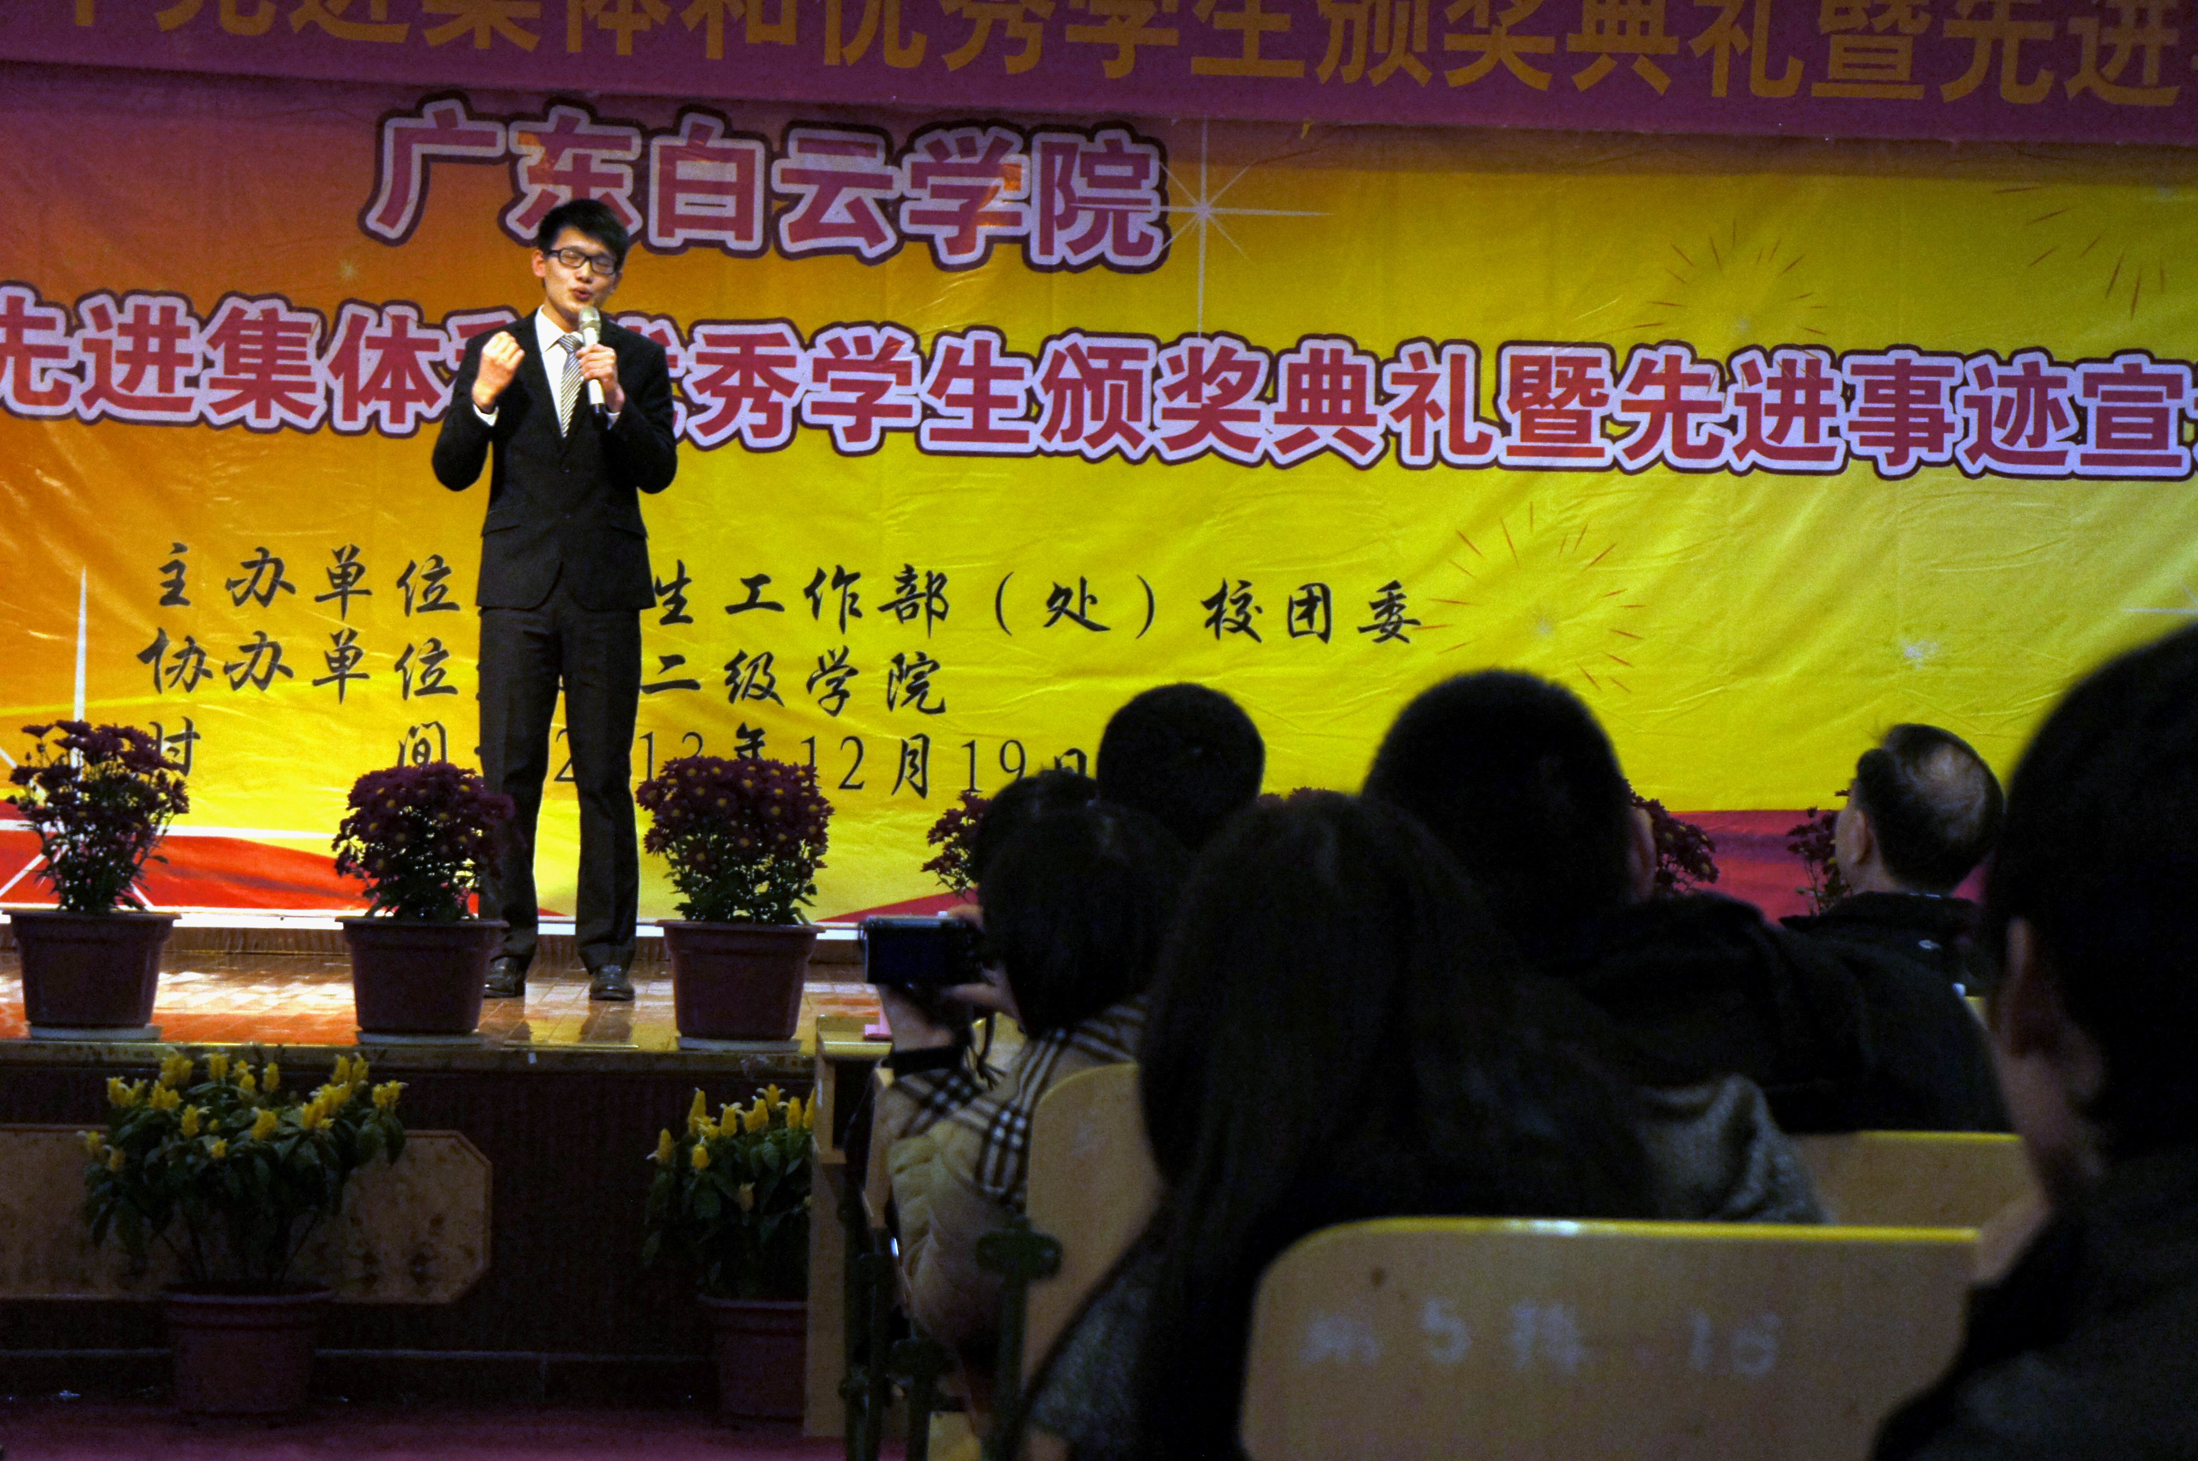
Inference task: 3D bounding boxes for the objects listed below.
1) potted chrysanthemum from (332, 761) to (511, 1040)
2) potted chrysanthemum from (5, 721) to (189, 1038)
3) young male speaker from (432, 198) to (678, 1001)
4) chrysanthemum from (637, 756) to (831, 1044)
[{"bbox_3d":[-1.230,0.309,9.080,0.325,0.510,0.325,1,-1,-4],"label":"potted chrysanthemum"},{"bbox_3d":[-1.791,0.266,8.950,0.325,0.565,0.325,1,-1,-4],"label":"potted chrysanthemum"},{"bbox_3d":[-1.203,-0.293,10.985,0.540,1.757,0.480,1,-1,-5],"label":"young male speaker"},{"bbox_3d":[-0.666,0.310,9.130,0.355,0.530,0.345,1,-1,-4],"label":"chrysanthemum"}]

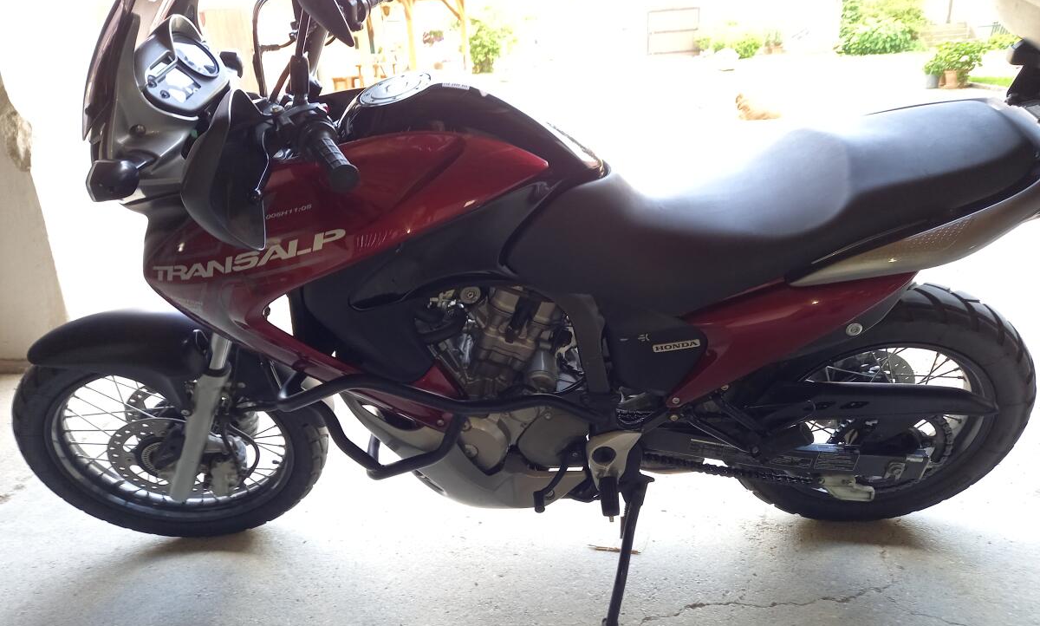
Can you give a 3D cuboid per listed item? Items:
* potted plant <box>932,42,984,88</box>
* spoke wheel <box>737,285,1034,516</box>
[{"bbox_3d":[5.961,-3.354,10.200,0.660,0.580,0.620,8,24,28],"label":"potted plant"},{"bbox_3d":[0.754,0.217,1.615,0.640,0.640,0.135,-3,35,4],"label":"spoke wheel"}]

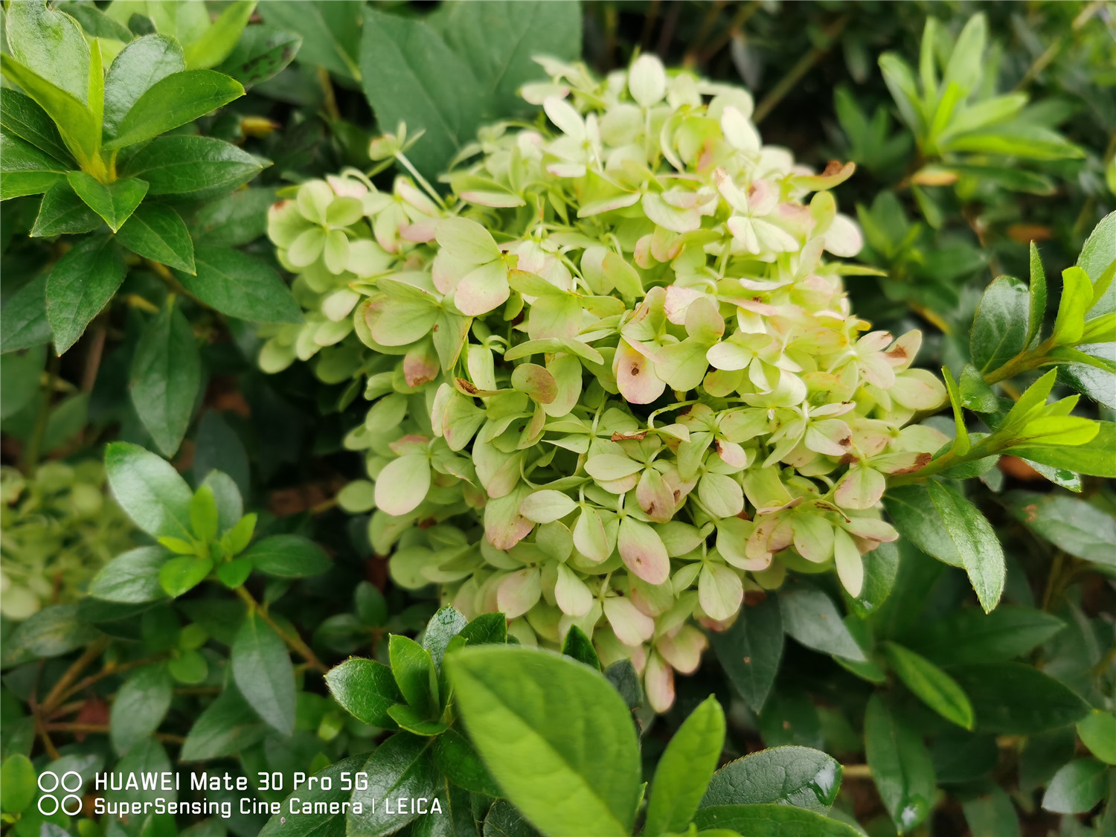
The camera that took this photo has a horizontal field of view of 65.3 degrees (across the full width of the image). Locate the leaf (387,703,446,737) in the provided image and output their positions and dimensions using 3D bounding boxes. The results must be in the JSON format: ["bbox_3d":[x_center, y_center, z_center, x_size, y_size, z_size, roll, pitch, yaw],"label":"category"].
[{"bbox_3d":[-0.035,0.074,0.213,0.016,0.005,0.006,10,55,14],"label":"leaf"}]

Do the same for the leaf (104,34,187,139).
[{"bbox_3d":[-0.135,-0.107,0.285,0.021,0.006,0.042,9,61,12],"label":"leaf"}]

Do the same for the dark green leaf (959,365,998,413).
[{"bbox_3d":[0.110,-0.007,0.228,0.015,0.007,0.014,43,53,18],"label":"dark green leaf"}]

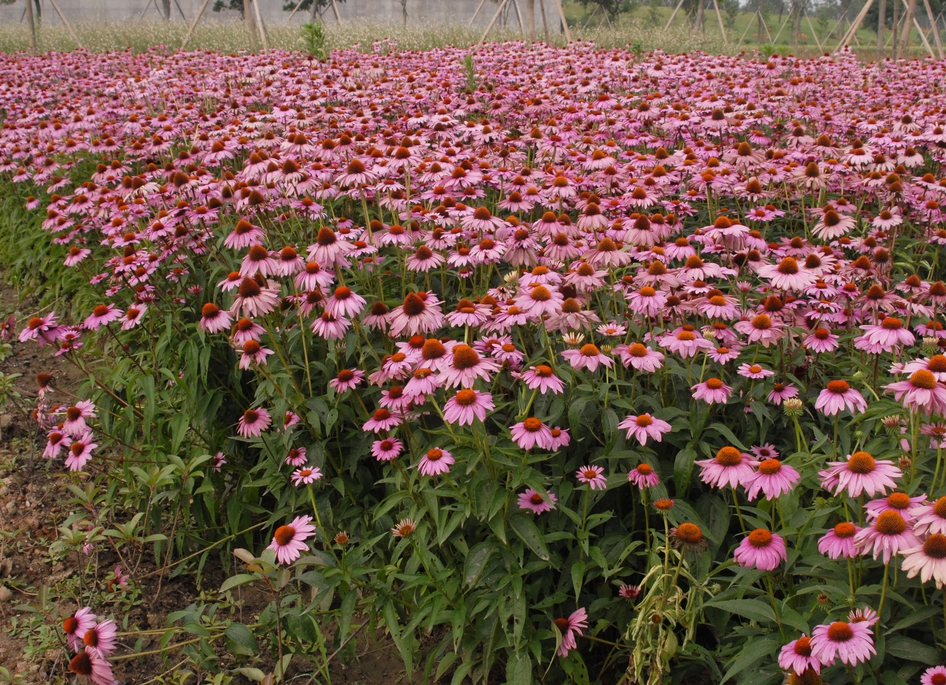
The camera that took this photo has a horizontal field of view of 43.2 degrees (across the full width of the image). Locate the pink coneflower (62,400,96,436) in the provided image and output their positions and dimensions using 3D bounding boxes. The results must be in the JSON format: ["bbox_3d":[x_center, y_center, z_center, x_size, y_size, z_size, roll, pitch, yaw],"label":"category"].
[{"bbox_3d":[-0.914,0.168,2.750,0.080,0.047,0.078,-24,47,7],"label":"pink coneflower"}]

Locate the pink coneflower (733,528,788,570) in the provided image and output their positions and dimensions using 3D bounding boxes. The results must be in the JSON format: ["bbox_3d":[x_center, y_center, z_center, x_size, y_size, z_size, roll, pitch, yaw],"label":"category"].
[{"bbox_3d":[0.428,0.308,1.780,0.080,0.044,0.080,0,24,0],"label":"pink coneflower"}]

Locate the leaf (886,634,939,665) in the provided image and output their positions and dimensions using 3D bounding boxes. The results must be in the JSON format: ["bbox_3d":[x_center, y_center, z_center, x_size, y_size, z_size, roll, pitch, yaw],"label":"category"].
[{"bbox_3d":[0.606,0.425,1.650,0.085,0.022,0.048,19,41,5],"label":"leaf"}]

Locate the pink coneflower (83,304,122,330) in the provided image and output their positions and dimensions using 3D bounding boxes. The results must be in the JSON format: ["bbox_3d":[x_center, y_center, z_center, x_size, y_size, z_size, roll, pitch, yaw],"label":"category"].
[{"bbox_3d":[-0.859,-0.062,2.750,0.087,0.044,0.087,-21,19,-16],"label":"pink coneflower"}]

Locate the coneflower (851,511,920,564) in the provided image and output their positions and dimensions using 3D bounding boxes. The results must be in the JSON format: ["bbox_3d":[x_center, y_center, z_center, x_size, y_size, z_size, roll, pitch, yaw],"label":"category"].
[{"bbox_3d":[0.553,0.254,1.600,0.087,0.051,0.087,6,16,20],"label":"coneflower"}]

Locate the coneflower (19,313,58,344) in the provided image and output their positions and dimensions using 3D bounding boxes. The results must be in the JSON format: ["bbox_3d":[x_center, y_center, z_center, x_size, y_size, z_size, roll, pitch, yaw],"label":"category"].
[{"bbox_3d":[-0.870,-0.028,2.400,0.080,0.040,0.080,-19,21,5],"label":"coneflower"}]

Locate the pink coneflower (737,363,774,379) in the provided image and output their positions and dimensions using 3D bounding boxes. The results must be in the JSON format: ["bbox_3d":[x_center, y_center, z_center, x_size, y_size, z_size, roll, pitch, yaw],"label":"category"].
[{"bbox_3d":[0.591,0.056,2.500,0.075,0.024,0.073,3,19,-1],"label":"pink coneflower"}]

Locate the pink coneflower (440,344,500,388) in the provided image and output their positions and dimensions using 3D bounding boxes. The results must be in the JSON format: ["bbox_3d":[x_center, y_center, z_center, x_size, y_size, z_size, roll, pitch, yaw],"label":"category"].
[{"bbox_3d":[-0.006,0.037,2.000,0.100,0.052,0.098,0,27,0],"label":"pink coneflower"}]

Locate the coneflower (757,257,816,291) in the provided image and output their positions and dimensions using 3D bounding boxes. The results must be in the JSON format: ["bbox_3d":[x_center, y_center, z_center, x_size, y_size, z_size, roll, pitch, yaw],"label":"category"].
[{"bbox_3d":[0.524,-0.115,2.000,0.097,0.044,0.097,0,19,0],"label":"coneflower"}]

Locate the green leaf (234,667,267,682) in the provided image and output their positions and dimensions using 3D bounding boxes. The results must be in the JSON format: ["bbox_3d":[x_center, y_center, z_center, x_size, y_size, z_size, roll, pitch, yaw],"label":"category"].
[{"bbox_3d":[-0.428,0.639,2.300,0.064,0.022,0.036,4,36,-3],"label":"green leaf"}]

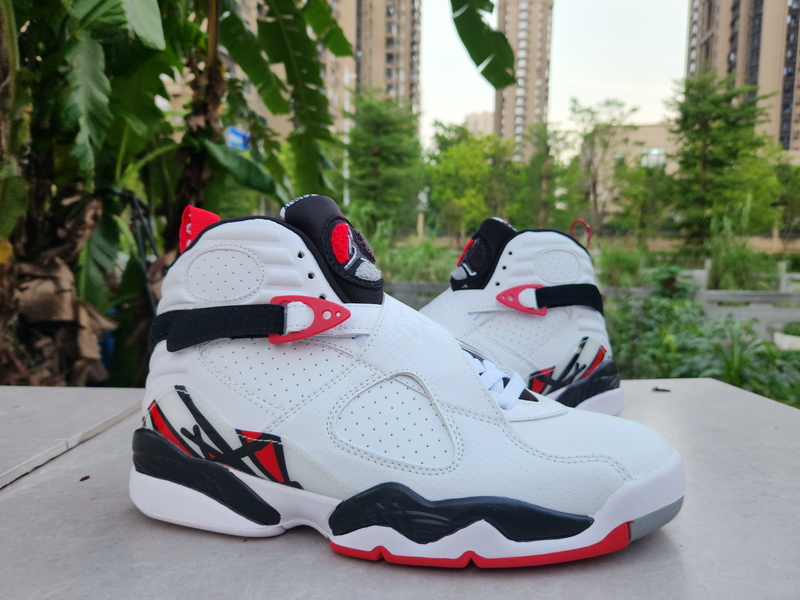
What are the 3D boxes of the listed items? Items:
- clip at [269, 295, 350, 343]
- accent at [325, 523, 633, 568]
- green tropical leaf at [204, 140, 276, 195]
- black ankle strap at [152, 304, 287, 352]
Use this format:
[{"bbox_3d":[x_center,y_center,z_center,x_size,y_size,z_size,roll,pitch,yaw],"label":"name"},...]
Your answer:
[{"bbox_3d":[-0.044,0.010,0.259,0.041,0.024,0.009,1,4,-6],"label":"clip"},{"bbox_3d":[0.037,0.112,0.251,0.144,0.017,0.025,1,4,2],"label":"accent"},{"bbox_3d":[-0.547,-0.452,1.800,0.240,0.190,0.120,0,4,-11],"label":"green tropical leaf"},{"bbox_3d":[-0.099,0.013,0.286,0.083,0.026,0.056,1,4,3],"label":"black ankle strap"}]

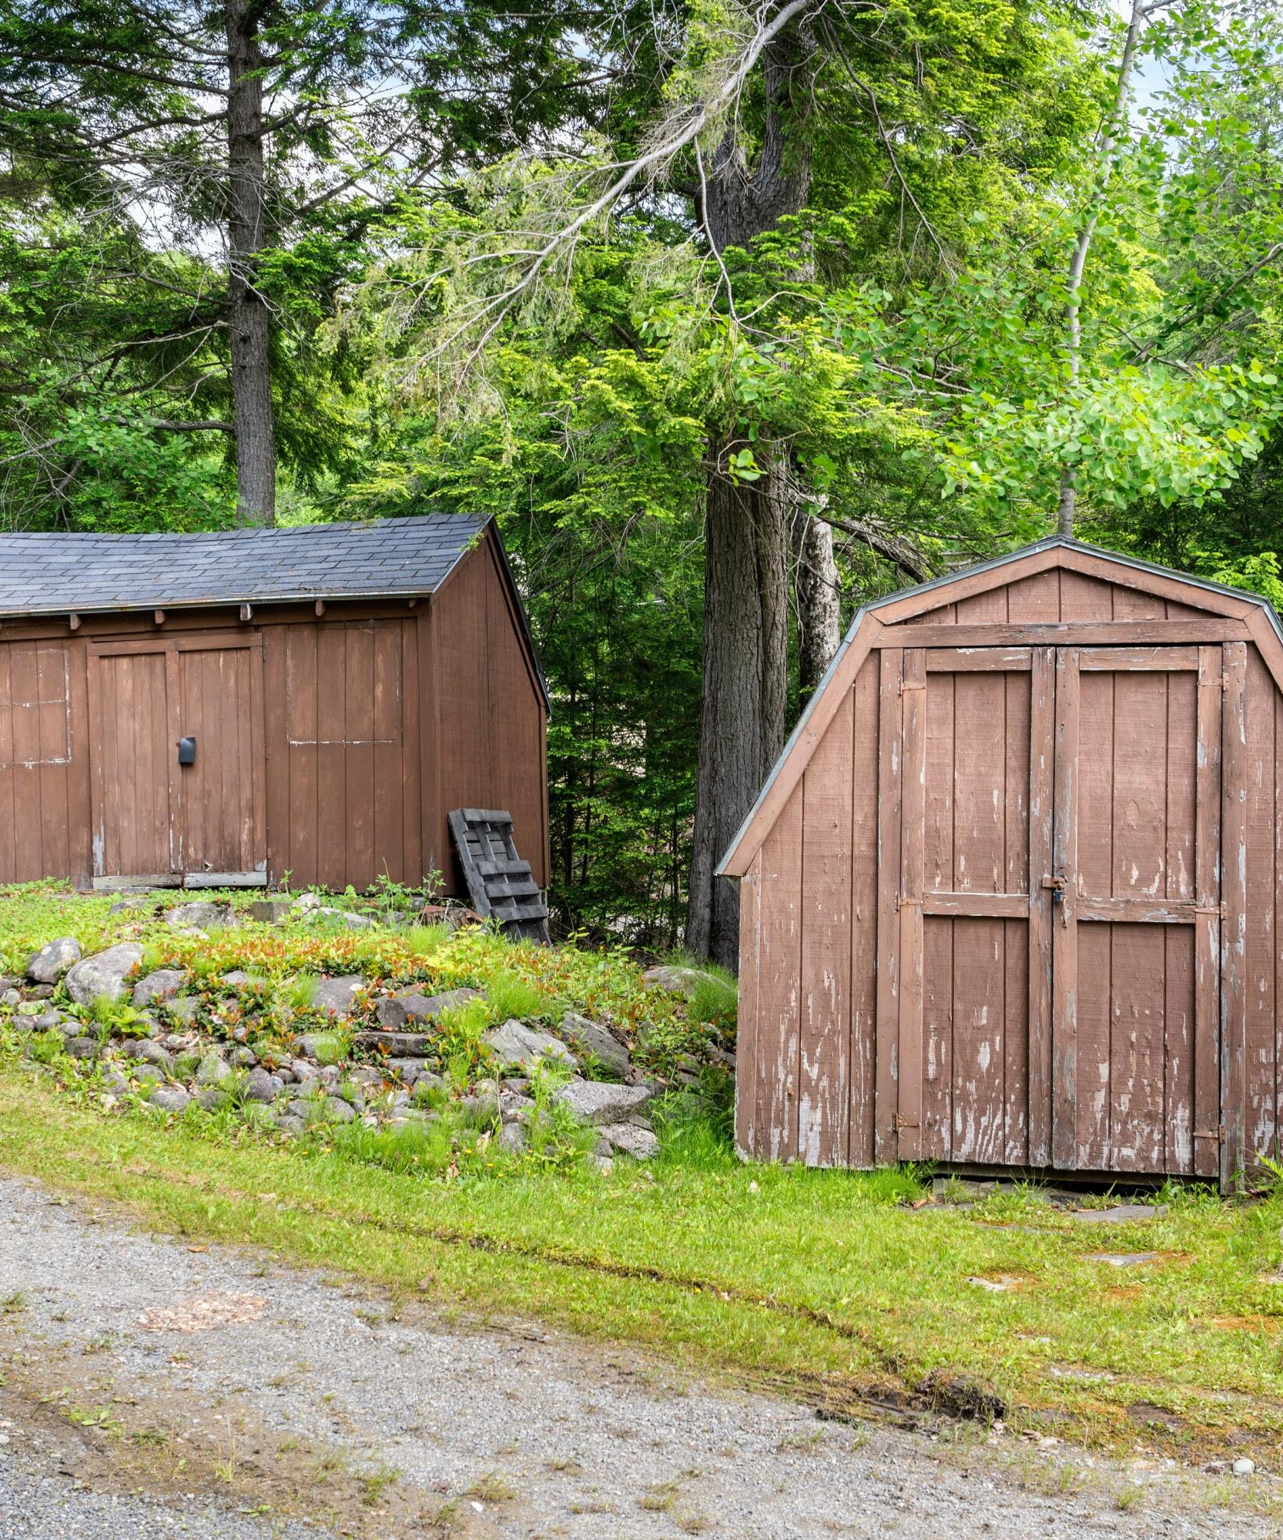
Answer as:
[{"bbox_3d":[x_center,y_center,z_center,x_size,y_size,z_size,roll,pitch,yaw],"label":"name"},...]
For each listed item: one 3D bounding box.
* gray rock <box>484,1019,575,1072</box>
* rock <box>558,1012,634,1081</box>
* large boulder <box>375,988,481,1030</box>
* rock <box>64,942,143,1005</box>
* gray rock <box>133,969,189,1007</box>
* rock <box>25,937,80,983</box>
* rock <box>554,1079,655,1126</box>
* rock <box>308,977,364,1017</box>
[{"bbox_3d":[-0.507,1.247,9.600,0.417,0.242,0.360,0,0,0],"label":"gray rock"},{"bbox_3d":[-0.196,1.175,9.027,0.330,0.280,0.270,0,-1,-1],"label":"rock"},{"bbox_3d":[-1.020,1.140,10.100,0.499,0.202,0.360,0,0,0],"label":"large boulder"},{"bbox_3d":[-2.471,0.935,9.728,0.360,0.290,0.290,1,-2,-14],"label":"rock"},{"bbox_3d":[-2.436,1.103,10.700,0.283,0.205,0.250,0,0,0],"label":"gray rock"},{"bbox_3d":[-3.141,1.016,11.300,0.299,0.265,0.260,0,0,0],"label":"rock"},{"bbox_3d":[-0.152,1.361,8.680,0.410,0.200,0.300,0,-1,-1],"label":"rock"},{"bbox_3d":[-1.499,1.112,10.400,0.275,0.208,0.250,0,0,0],"label":"rock"}]

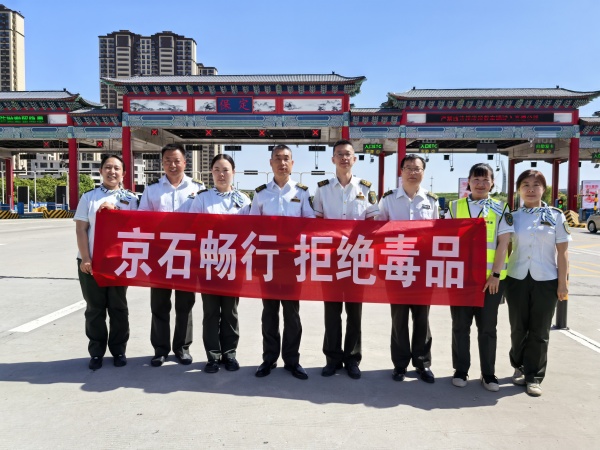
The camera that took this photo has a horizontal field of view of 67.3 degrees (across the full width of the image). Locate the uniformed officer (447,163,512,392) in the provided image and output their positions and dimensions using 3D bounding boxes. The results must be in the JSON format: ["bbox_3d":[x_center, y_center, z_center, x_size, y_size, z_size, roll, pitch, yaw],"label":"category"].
[{"bbox_3d":[1.282,0.354,3.240,0.470,1.583,0.360,1,3,14],"label":"uniformed officer"}]

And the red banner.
[{"bbox_3d":[-0.154,0.222,3.229,2.840,0.610,0.100,0,3,7],"label":"red banner"}]

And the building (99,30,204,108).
[{"bbox_3d":[-89.706,-61.500,270.449,52.400,100.700,16.000,0,3,-3],"label":"building"}]

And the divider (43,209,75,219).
[{"bbox_3d":[-22.506,-1.032,42.197,1.540,0.760,2.600,0,3,0],"label":"divider"}]

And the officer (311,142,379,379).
[{"bbox_3d":[0.344,0.243,3.425,0.480,1.764,0.330,1,3,12],"label":"officer"}]

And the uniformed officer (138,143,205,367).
[{"bbox_3d":[-1.029,0.225,3.624,0.500,1.748,0.330,0,3,-4],"label":"uniformed officer"}]

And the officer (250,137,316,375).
[{"bbox_3d":[-0.132,0.265,3.416,0.470,1.725,0.330,0,3,6],"label":"officer"}]

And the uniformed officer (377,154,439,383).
[{"bbox_3d":[0.801,0.307,3.378,0.470,1.661,0.330,0,3,4],"label":"uniformed officer"}]

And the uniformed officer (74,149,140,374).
[{"bbox_3d":[-1.537,0.281,3.597,0.480,1.660,0.380,0,3,-8],"label":"uniformed officer"}]

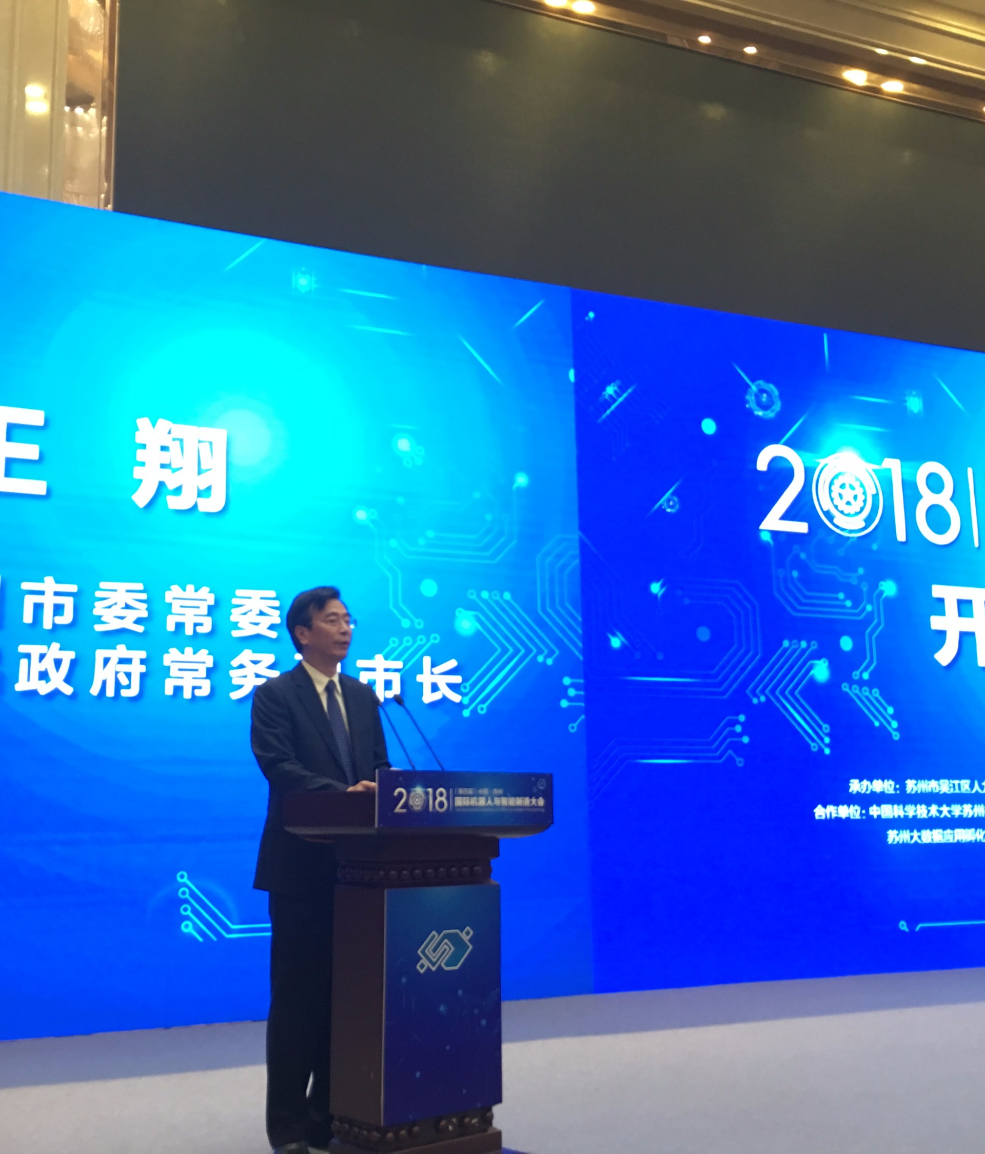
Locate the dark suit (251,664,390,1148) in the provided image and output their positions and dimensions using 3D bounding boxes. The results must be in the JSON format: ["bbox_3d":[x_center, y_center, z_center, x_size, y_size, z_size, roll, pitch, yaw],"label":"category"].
[{"bbox_3d":[-0.533,0.985,3.998,0.490,1.456,0.370,8,-14,-39],"label":"dark suit"}]

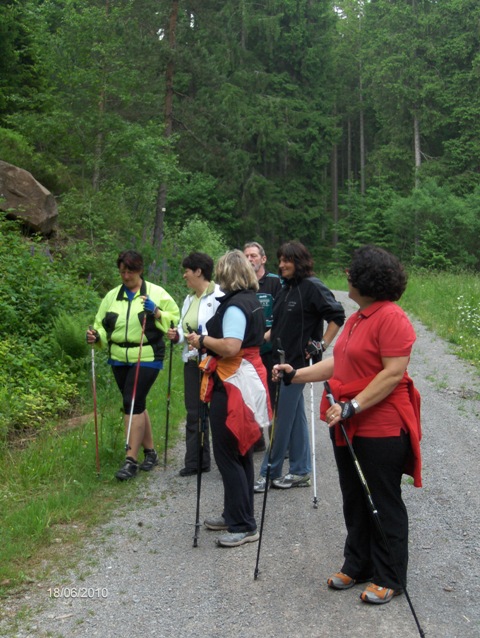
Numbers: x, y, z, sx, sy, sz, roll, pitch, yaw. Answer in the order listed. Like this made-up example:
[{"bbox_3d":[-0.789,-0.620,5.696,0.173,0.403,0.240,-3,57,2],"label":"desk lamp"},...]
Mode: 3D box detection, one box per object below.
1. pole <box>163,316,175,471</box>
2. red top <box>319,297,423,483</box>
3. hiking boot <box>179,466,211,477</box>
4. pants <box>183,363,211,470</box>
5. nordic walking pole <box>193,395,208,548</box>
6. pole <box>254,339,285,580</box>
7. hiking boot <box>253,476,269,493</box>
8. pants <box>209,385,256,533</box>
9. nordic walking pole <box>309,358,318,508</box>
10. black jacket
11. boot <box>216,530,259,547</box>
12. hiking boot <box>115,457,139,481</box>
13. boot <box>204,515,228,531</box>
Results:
[{"bbox_3d":[-0.512,0.552,5.827,0.045,1.091,0.045,2,5,-10],"label":"pole"},{"bbox_3d":[0.650,0.367,4.000,0.400,0.870,0.450,-4,6,-37],"label":"red top"},{"bbox_3d":[-0.313,1.043,5.772,0.260,0.110,0.100,-4,6,-36],"label":"hiking boot"},{"bbox_3d":[-0.300,0.636,6.140,0.270,0.920,0.330,-3,6,-31],"label":"pants"},{"bbox_3d":[-0.203,0.658,4.312,0.050,1.145,0.050,3,4,-10],"label":"nordic walking pole"},{"bbox_3d":[0.131,0.679,3.892,0.050,1.181,0.050,5,4,-10],"label":"pole"},{"bbox_3d":[0.178,1.068,5.429,0.100,0.120,0.270,4,6,38],"label":"hiking boot"},{"bbox_3d":[-0.022,0.732,4.760,0.310,0.940,0.380,-2,5,-20],"label":"pants"},{"bbox_3d":[0.480,0.697,5.310,0.050,1.062,0.060,-4,-8,24],"label":"nordic walking pole"},{"bbox_3d":[0.434,0.020,5.386,0.520,0.620,0.360,5,7,45],"label":"black jacket"},{"bbox_3d":[-0.008,1.219,4.640,0.265,0.110,0.100,-2,5,-25],"label":"boot"},{"bbox_3d":[-0.830,1.101,6.020,0.100,0.120,0.265,2,5,20],"label":"hiking boot"},{"bbox_3d":[-0.090,1.198,4.890,0.265,0.110,0.100,-1,5,-16],"label":"boot"}]

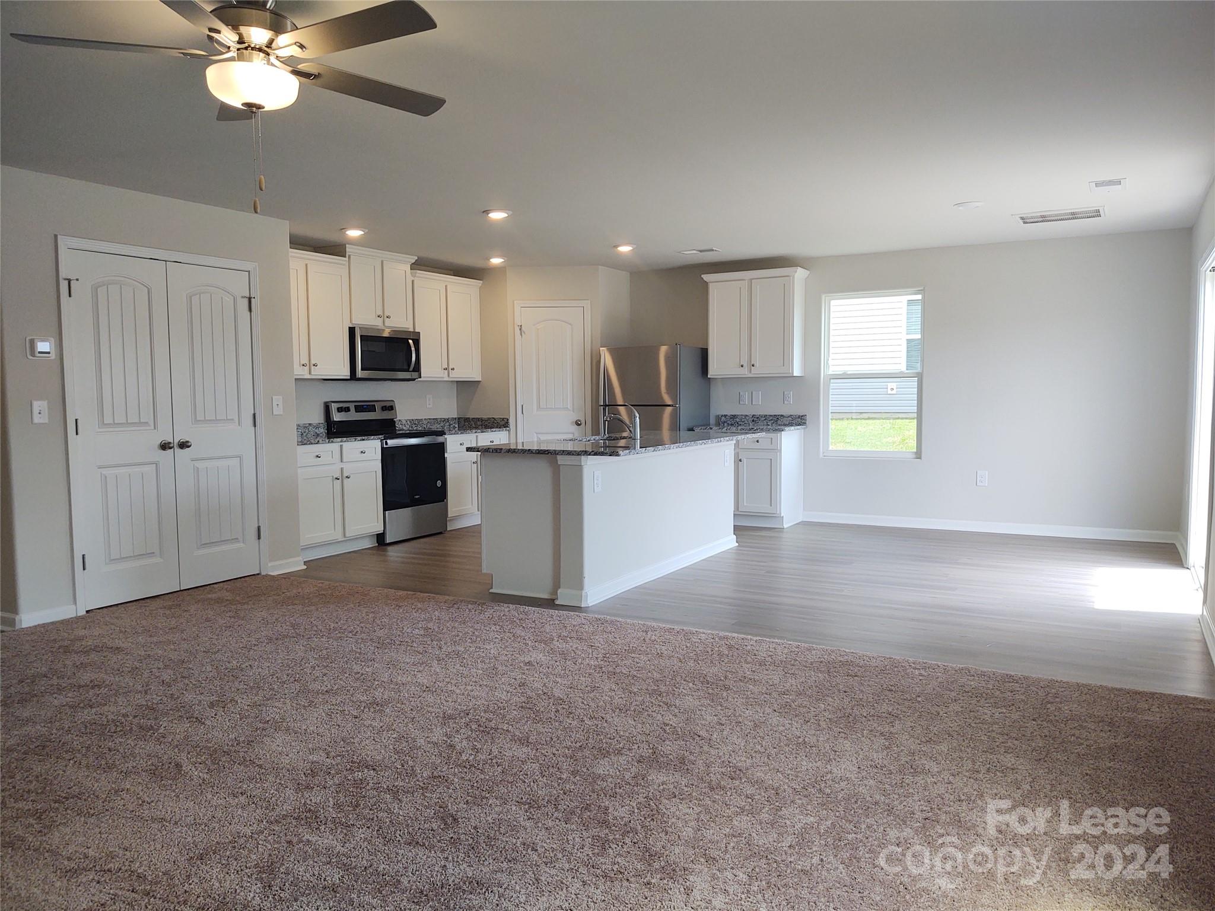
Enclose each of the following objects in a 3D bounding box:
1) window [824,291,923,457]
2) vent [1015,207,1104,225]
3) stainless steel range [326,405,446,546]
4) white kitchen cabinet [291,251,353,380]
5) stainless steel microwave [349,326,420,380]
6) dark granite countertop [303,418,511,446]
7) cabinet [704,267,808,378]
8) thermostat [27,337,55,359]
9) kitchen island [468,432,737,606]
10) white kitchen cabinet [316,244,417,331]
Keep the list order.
[{"bbox_3d":[2.387,-0.716,8.550,0.900,1.492,0.100,2,5,29],"label":"window"},{"bbox_3d":[3.207,-1.684,6.710,0.555,0.020,0.490,2,4,29],"label":"vent"},{"bbox_3d":[-1.860,0.120,8.033,0.675,1.175,0.760,2,4,29],"label":"stainless steel range"},{"bbox_3d":[-2.415,-1.069,7.323,0.353,0.955,0.866,2,4,29],"label":"white kitchen cabinet"},{"bbox_3d":[-1.993,-0.846,8.021,0.423,0.418,0.765,2,4,29],"label":"stainless steel microwave"},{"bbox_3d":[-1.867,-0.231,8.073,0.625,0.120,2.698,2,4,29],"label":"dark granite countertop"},{"bbox_3d":[1.377,-1.208,8.798,0.900,0.955,0.355,2,4,29],"label":"cabinet"},{"bbox_3d":[-3.078,-0.582,5.165,0.030,0.108,0.149,2,5,29],"label":"thermostat"},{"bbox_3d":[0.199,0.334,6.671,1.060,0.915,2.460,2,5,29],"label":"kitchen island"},{"bbox_3d":[-2.020,-1.387,8.031,0.370,0.648,0.830,2,5,29],"label":"white kitchen cabinet"}]

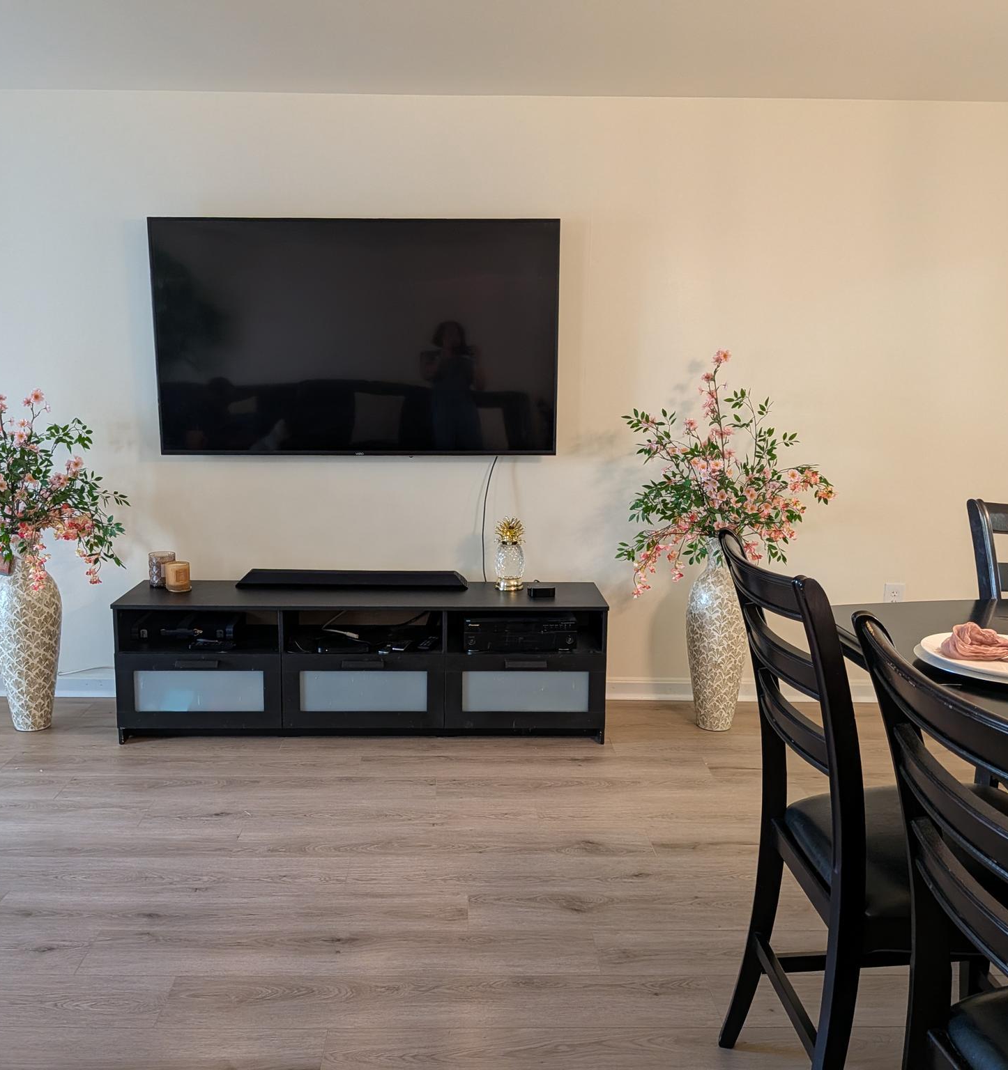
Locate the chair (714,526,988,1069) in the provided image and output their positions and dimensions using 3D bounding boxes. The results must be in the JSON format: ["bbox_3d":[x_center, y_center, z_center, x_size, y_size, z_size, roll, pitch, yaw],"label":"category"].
[{"bbox_3d":[0.694,0.559,1.762,0.570,1.070,0.470,0,9,-4],"label":"chair"}]

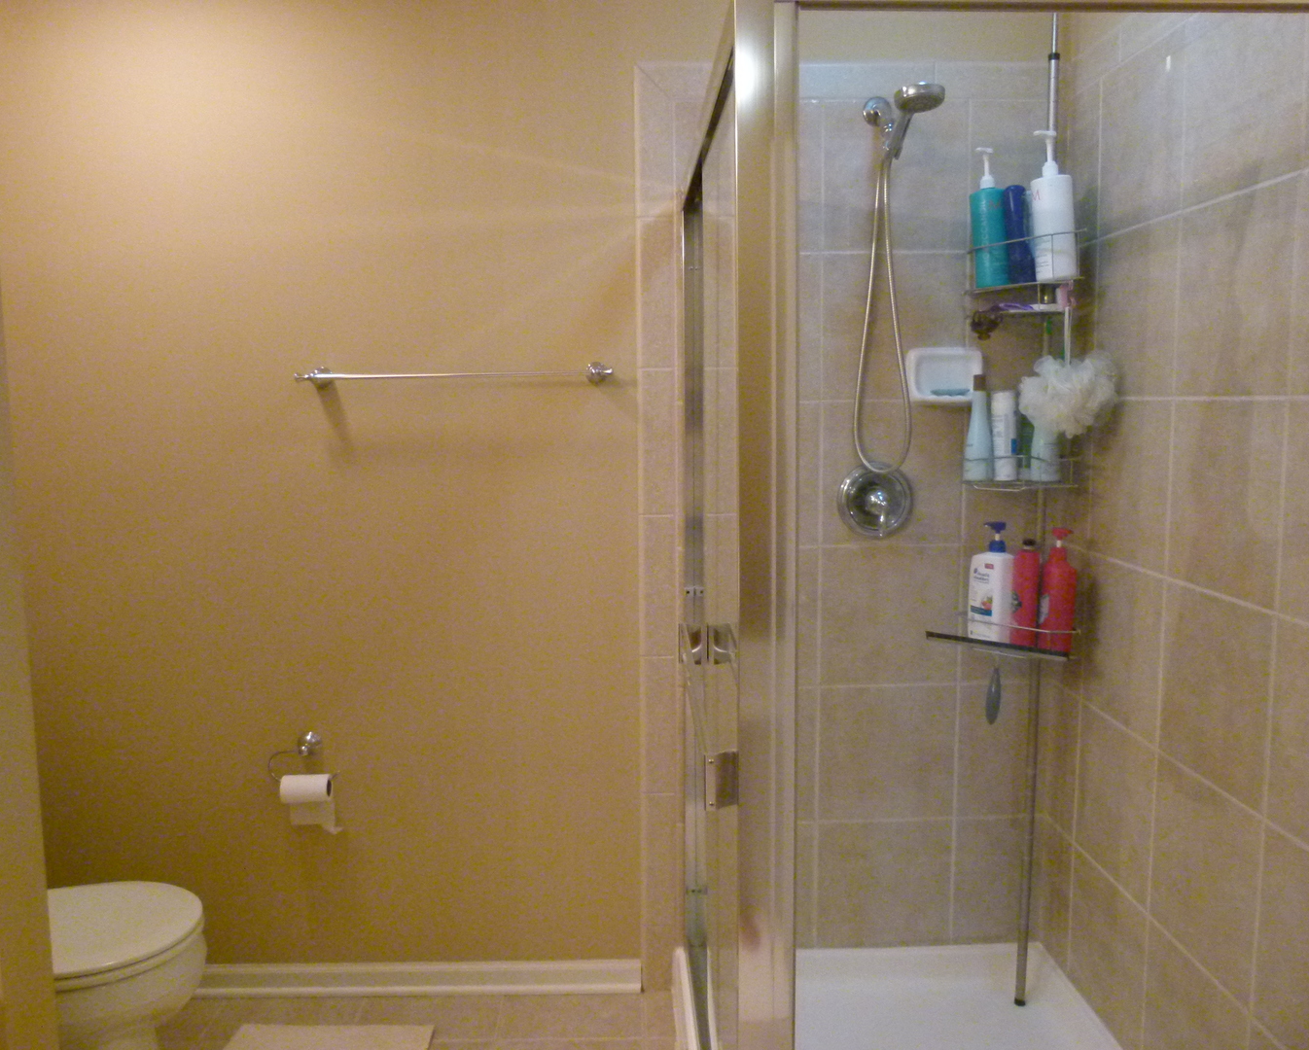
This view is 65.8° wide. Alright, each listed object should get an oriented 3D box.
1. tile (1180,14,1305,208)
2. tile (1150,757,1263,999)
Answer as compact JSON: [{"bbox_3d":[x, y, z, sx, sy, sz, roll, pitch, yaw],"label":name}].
[{"bbox_3d":[0.936,-0.697,1.612,0.012,0.325,0.317,-1,7,-2],"label":"tile"},{"bbox_3d":[0.954,0.606,1.767,0.012,0.325,0.317,-1,7,-2],"label":"tile"}]

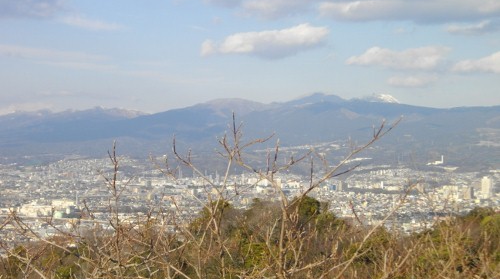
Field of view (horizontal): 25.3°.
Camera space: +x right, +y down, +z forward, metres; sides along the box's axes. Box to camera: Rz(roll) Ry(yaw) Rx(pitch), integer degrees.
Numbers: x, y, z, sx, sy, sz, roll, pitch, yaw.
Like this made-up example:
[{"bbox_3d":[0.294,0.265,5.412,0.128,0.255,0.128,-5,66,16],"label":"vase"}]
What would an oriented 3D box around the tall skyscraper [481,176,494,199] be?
[{"bbox_3d":[939.579,191.081,4400.000,32.000,87.000,30.000,-1,-1,33],"label":"tall skyscraper"}]

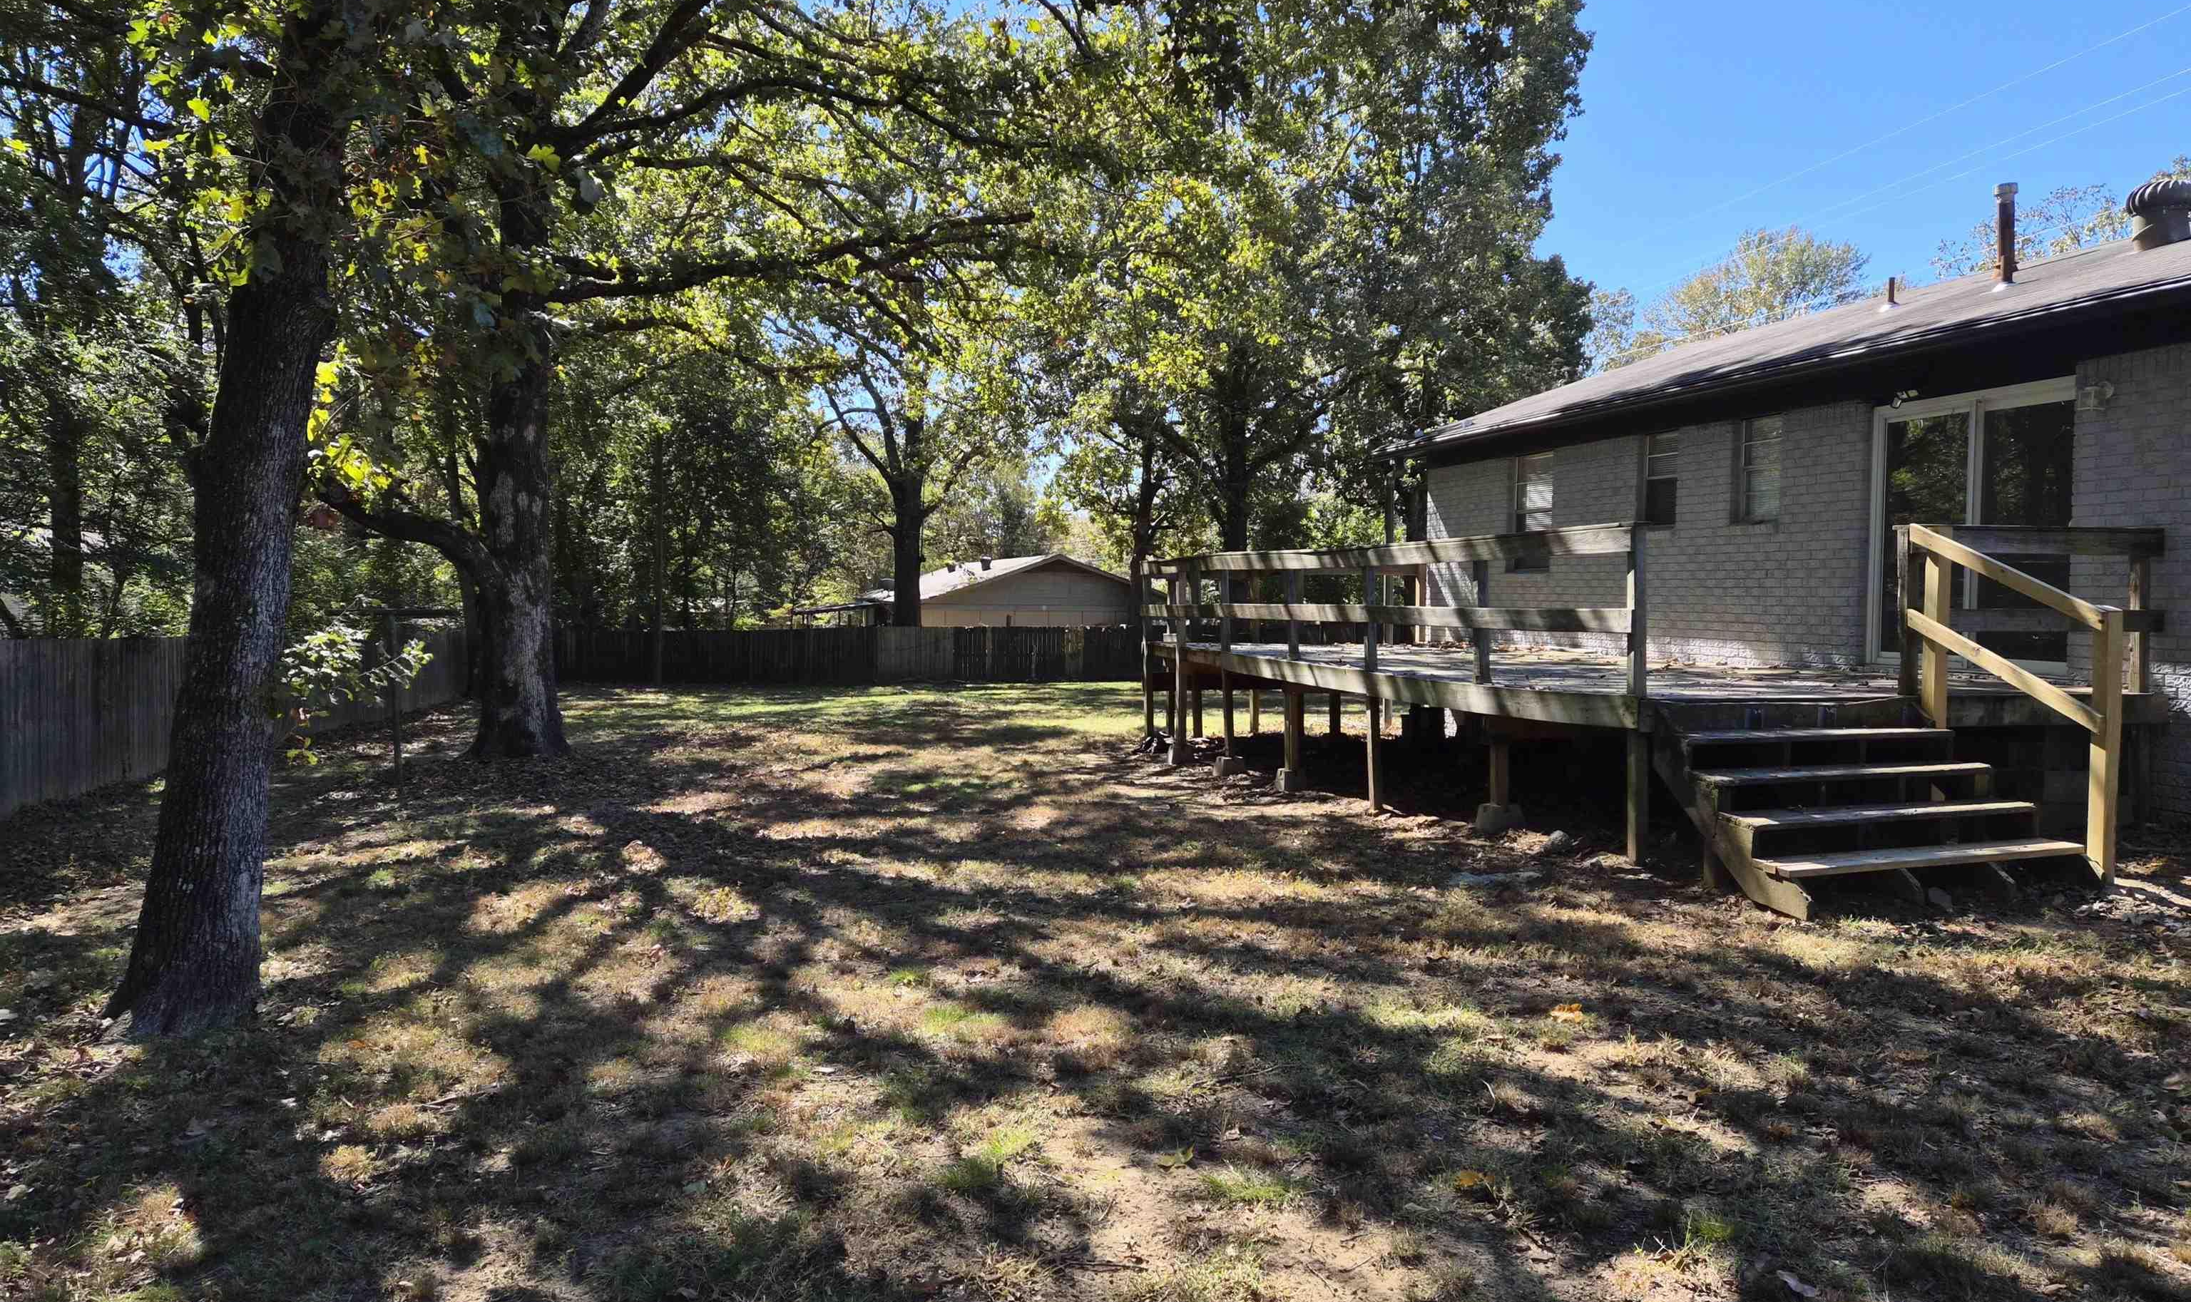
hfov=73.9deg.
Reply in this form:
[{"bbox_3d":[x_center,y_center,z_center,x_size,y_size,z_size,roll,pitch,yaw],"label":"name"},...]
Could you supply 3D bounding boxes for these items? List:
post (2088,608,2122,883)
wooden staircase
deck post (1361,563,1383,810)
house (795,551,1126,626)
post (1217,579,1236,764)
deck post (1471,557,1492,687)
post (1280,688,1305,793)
[{"bbox_3d":[5.513,0.514,7.950,0.095,1.494,0.095,-1,2,-15],"label":"post"},{"bbox_3d":[4.400,0.831,8.348,1.900,0.975,1.490,-1,2,-15],"label":"wooden staircase"},{"bbox_3d":[2.406,0.261,12.672,0.095,2.233,0.095,-1,2,-15],"label":"deck post"},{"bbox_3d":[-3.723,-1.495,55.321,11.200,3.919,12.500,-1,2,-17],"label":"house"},{"bbox_3d":[1.468,0.109,16.156,0.095,2.211,0.095,-1,2,-15],"label":"post"},{"bbox_3d":[2.886,-0.268,10.860,0.095,1.034,0.095,-1,2,-15],"label":"deck post"},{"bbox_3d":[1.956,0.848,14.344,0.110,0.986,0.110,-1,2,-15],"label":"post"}]

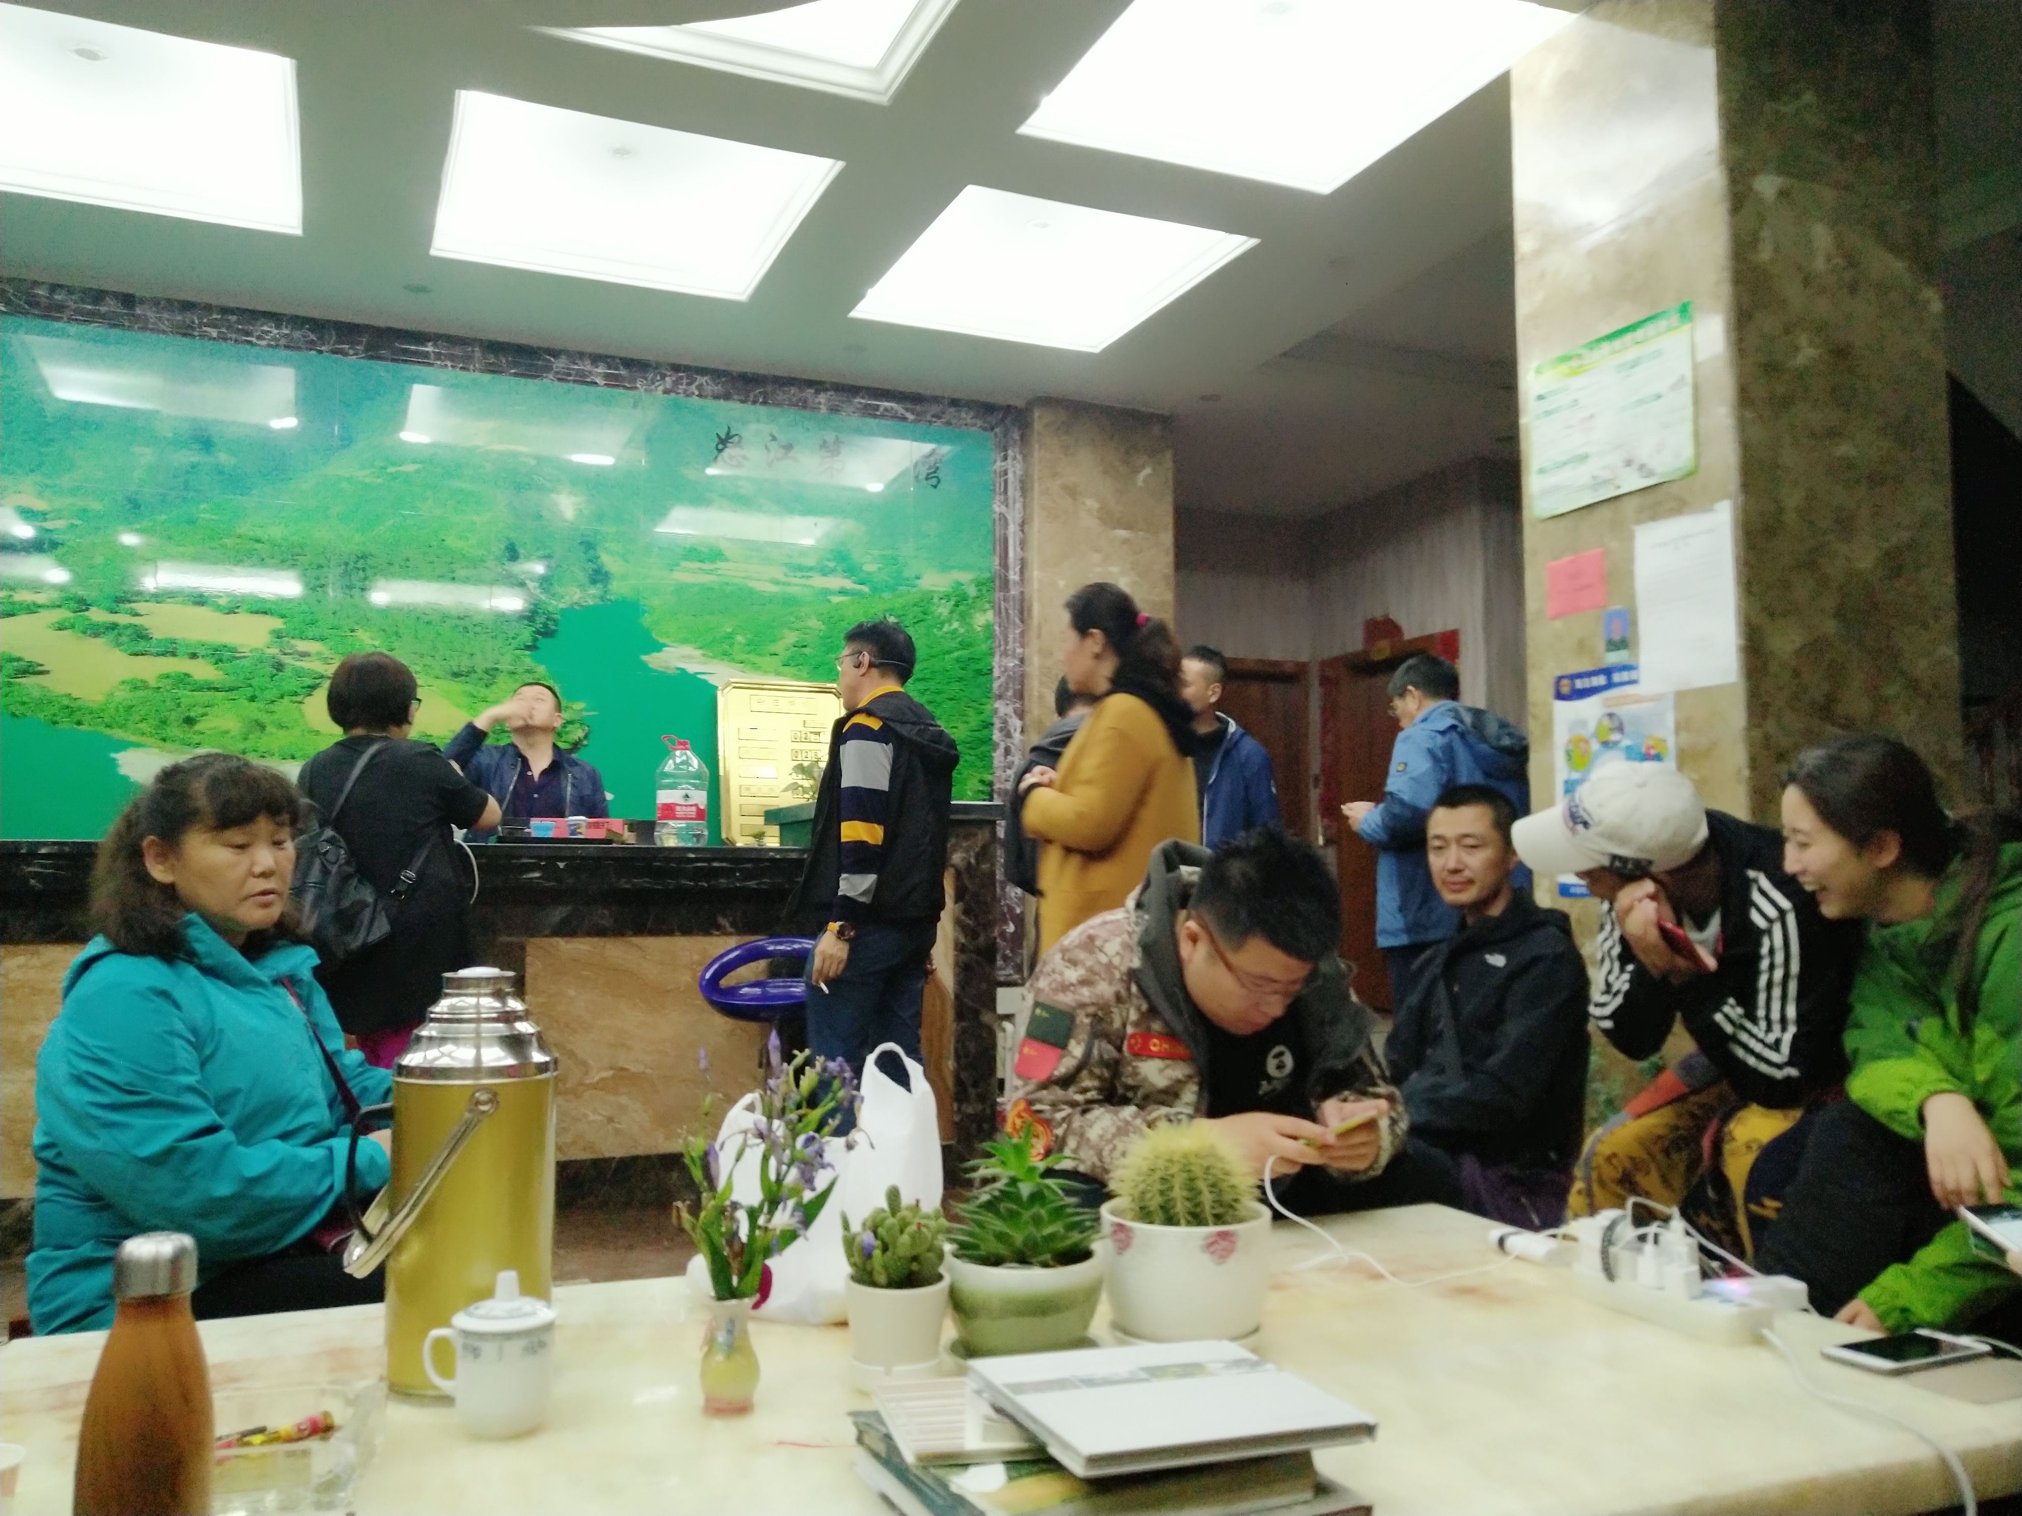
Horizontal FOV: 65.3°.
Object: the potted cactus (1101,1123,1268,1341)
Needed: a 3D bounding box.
[{"bbox_3d":[0.168,0.451,1.510,0.162,0.200,0.160,0,-5,6],"label":"potted cactus"}]

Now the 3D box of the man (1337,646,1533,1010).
[{"bbox_3d":[1.328,0.500,4.900,0.500,1.680,0.520,-3,-6,38],"label":"man"}]

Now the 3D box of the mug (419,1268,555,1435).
[{"bbox_3d":[-0.413,0.467,1.254,0.104,0.127,0.081,2,-5,-18],"label":"mug"}]

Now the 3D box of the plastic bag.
[{"bbox_3d":[-0.212,0.442,1.690,0.250,0.268,0.180,2,-5,-23],"label":"plastic bag"}]

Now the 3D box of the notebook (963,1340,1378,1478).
[{"bbox_3d":[0.109,0.463,1.133,0.220,0.015,0.213,4,-6,-22],"label":"notebook"}]

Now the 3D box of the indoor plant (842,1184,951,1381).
[{"bbox_3d":[-0.101,0.458,1.392,0.096,0.166,0.094,0,-5,-4],"label":"indoor plant"}]

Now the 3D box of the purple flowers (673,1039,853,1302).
[{"bbox_3d":[-0.210,0.354,1.350,0.155,0.223,0.130,1,-5,-18],"label":"purple flowers"}]

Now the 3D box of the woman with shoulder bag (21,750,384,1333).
[{"bbox_3d":[-0.900,0.544,2.000,0.660,1.130,0.520,-1,-5,12],"label":"woman with shoulder bag"}]

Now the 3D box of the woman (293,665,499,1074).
[{"bbox_3d":[-1.643,0.497,4.200,0.520,1.570,0.480,-1,-5,8],"label":"woman"}]

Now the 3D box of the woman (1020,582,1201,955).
[{"bbox_3d":[0.233,0.418,3.500,0.420,1.620,0.480,-2,-5,23],"label":"woman"}]

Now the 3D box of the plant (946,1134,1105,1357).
[{"bbox_3d":[0.013,0.450,1.445,0.148,0.203,0.148,0,-4,0],"label":"plant"}]

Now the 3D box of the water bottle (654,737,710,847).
[{"bbox_3d":[-1.010,0.106,4.850,0.160,0.335,0.160,1,-5,-12],"label":"water bottle"}]

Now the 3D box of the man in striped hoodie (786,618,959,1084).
[{"bbox_3d":[-0.386,0.473,4.450,0.360,1.720,0.500,-3,-5,28],"label":"man in striped hoodie"}]

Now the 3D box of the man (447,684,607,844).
[{"bbox_3d":[-1.664,0.580,5.420,0.550,1.665,0.380,1,-5,-16],"label":"man"}]

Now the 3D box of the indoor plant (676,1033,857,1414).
[{"bbox_3d":[-0.202,0.377,1.303,0.150,0.315,0.130,1,-5,-8],"label":"indoor plant"}]

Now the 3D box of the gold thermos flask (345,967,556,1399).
[{"bbox_3d":[-0.508,0.376,1.436,0.186,0.364,0.152,2,-5,-28],"label":"gold thermos flask"}]

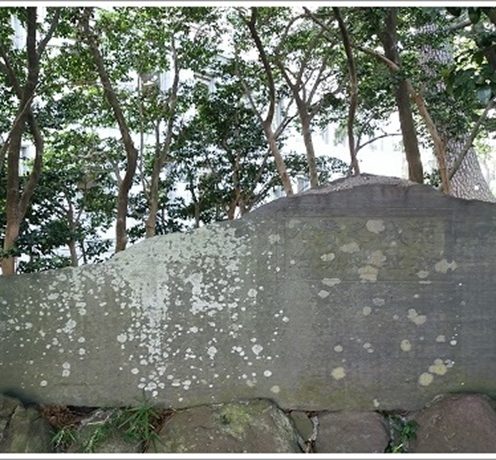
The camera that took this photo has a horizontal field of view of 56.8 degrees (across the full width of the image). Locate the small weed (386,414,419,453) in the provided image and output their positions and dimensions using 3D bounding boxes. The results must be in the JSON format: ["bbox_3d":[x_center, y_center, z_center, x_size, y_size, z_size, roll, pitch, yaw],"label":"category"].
[{"bbox_3d":[0.824,1.091,2.450,0.175,0.200,0.140,0,-2,0],"label":"small weed"}]

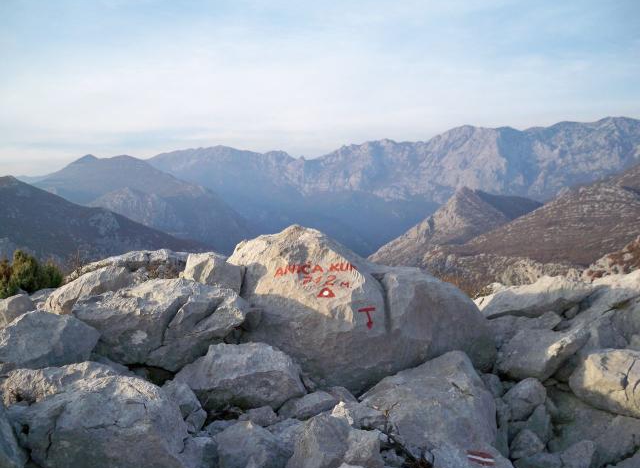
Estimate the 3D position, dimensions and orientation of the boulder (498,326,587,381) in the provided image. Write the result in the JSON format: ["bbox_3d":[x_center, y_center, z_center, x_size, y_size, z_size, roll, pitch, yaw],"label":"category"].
[{"bbox_3d":[1.685,0.915,4.900,0.676,0.416,0.480,0,1,15],"label":"boulder"}]

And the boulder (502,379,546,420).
[{"bbox_3d":[1.203,0.974,3.808,0.258,0.246,0.258,0,2,0],"label":"boulder"}]

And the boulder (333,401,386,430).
[{"bbox_3d":[0.210,0.990,3.528,0.302,0.168,0.246,0,2,0],"label":"boulder"}]

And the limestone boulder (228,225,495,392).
[{"bbox_3d":[0.317,0.582,4.950,1.934,1.271,1.250,0,1,0],"label":"limestone boulder"}]

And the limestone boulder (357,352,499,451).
[{"bbox_3d":[0.646,0.991,3.850,0.785,0.577,0.680,0,1,0],"label":"limestone boulder"}]

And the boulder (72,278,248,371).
[{"bbox_3d":[-1.111,0.627,4.536,1.187,0.627,0.806,0,2,0],"label":"boulder"}]

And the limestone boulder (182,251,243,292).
[{"bbox_3d":[-0.845,0.308,5.040,0.470,0.358,0.403,0,2,0],"label":"limestone boulder"}]

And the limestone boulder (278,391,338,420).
[{"bbox_3d":[-0.067,0.994,3.752,0.347,0.179,0.269,0,2,0],"label":"limestone boulder"}]

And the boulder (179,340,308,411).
[{"bbox_3d":[-0.476,0.857,3.920,0.773,0.437,0.560,0,2,0],"label":"boulder"}]

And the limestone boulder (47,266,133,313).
[{"bbox_3d":[-1.995,0.497,5.600,0.755,0.453,0.500,0,1,10],"label":"limestone boulder"}]

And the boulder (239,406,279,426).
[{"bbox_3d":[-0.366,1.100,3.850,0.242,0.144,0.200,0,1,0],"label":"boulder"}]

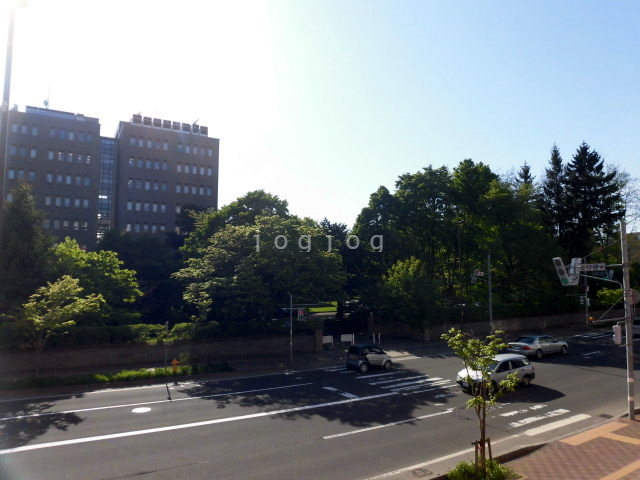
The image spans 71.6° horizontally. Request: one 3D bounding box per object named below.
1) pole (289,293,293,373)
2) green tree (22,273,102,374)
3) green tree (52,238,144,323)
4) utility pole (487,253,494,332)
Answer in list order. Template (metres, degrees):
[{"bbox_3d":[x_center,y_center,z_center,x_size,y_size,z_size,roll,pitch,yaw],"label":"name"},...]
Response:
[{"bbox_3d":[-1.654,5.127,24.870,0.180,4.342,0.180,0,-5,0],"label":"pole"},{"bbox_3d":[-12.042,3.977,20.749,3.600,4.712,3.400,3,-5,-30],"label":"green tree"},{"bbox_3d":[-14.219,2.945,28.355,5.300,6.103,5.100,2,-5,-27],"label":"green tree"},{"bbox_3d":[15.590,4.967,40.500,0.260,7.500,0.260,3,-5,-30],"label":"utility pole"}]

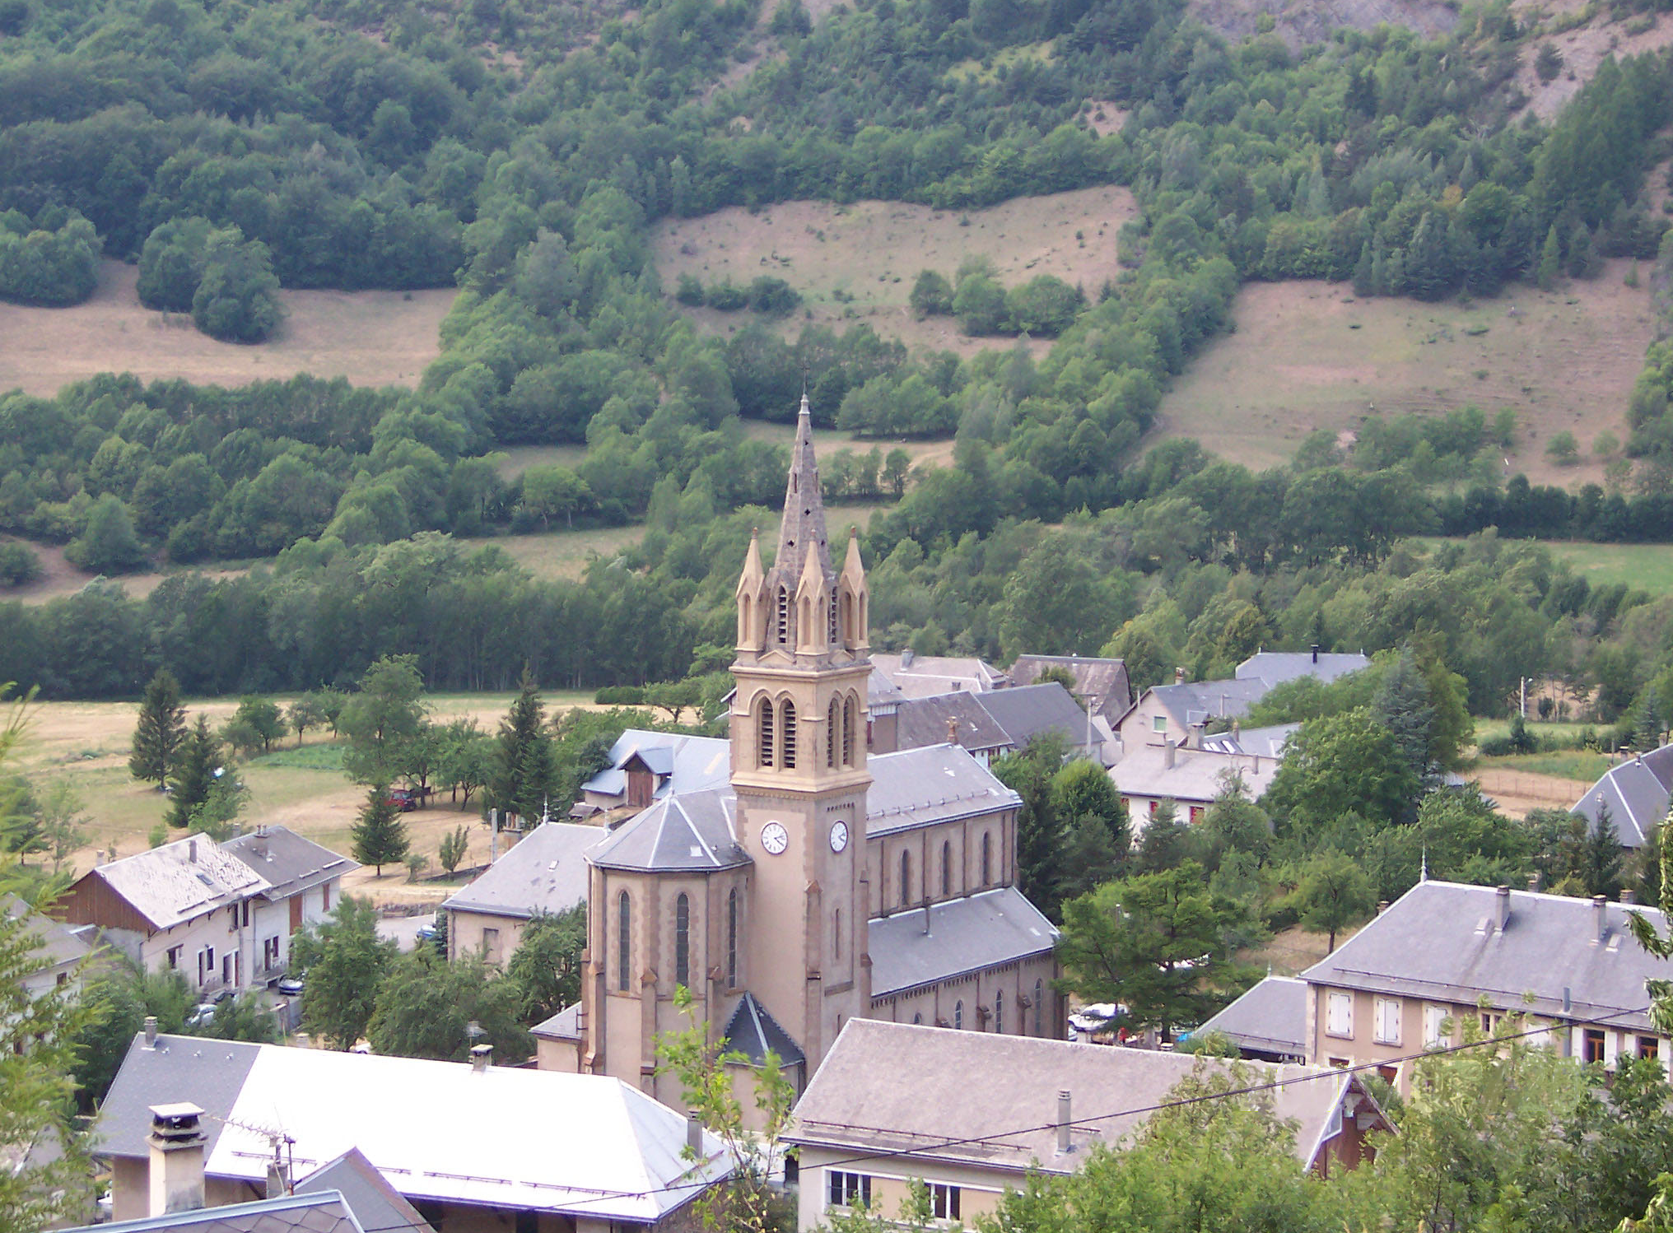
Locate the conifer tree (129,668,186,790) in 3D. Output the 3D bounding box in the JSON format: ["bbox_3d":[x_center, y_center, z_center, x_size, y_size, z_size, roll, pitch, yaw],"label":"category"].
[{"bbox_3d":[-56.340,9.381,393.000,4.770,9.980,4.770,0,6,0],"label":"conifer tree"}]

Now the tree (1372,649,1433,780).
[{"bbox_3d":[45.320,8.390,378.000,5.200,12.230,5.200,1,6,0],"label":"tree"}]

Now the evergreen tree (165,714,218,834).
[{"bbox_3d":[-47.840,11.750,352.000,4.300,8.780,4.300,1,6,0],"label":"evergreen tree"}]

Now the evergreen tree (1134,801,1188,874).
[{"bbox_3d":[22.700,15.880,331.000,3.800,6.070,3.800,1,6,0],"label":"evergreen tree"}]

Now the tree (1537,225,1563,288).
[{"bbox_3d":[117.523,-59.300,780.000,4.090,10.330,4.090,0,6,0],"label":"tree"}]

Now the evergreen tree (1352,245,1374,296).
[{"bbox_3d":[86.743,-57.147,780.000,3.660,8.610,3.660,0,6,0],"label":"evergreen tree"}]

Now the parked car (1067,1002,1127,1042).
[{"bbox_3d":[15.877,24.644,288.272,1.750,1.500,4.150,4,7,34],"label":"parked car"}]

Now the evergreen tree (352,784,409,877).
[{"bbox_3d":[-33.467,15.749,348.000,4.230,6.820,4.230,0,6,0],"label":"evergreen tree"}]

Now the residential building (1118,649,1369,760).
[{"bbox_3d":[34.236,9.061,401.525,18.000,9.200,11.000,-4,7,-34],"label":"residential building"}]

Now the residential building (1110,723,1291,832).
[{"bbox_3d":[26.700,14.210,338.500,16.000,8.000,8.500,6,8,43],"label":"residential building"}]

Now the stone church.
[{"bbox_3d":[-1.739,6.704,274.186,16.500,40.000,34.900,4,7,34],"label":"stone church"}]

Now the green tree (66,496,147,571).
[{"bbox_3d":[-88.540,-10.000,575.000,9.600,9.630,9.600,1,6,0],"label":"green tree"}]

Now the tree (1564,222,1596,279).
[{"bbox_3d":[122.474,-60.268,780.000,5.380,9.260,5.380,0,6,0],"label":"tree"}]

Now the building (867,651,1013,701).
[{"bbox_3d":[8.920,7.261,421.561,12.500,8.500,8.500,3,6,24],"label":"building"}]

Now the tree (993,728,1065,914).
[{"bbox_3d":[12.500,14.500,305.000,5.000,13.700,5.000,1,6,0],"label":"tree"}]

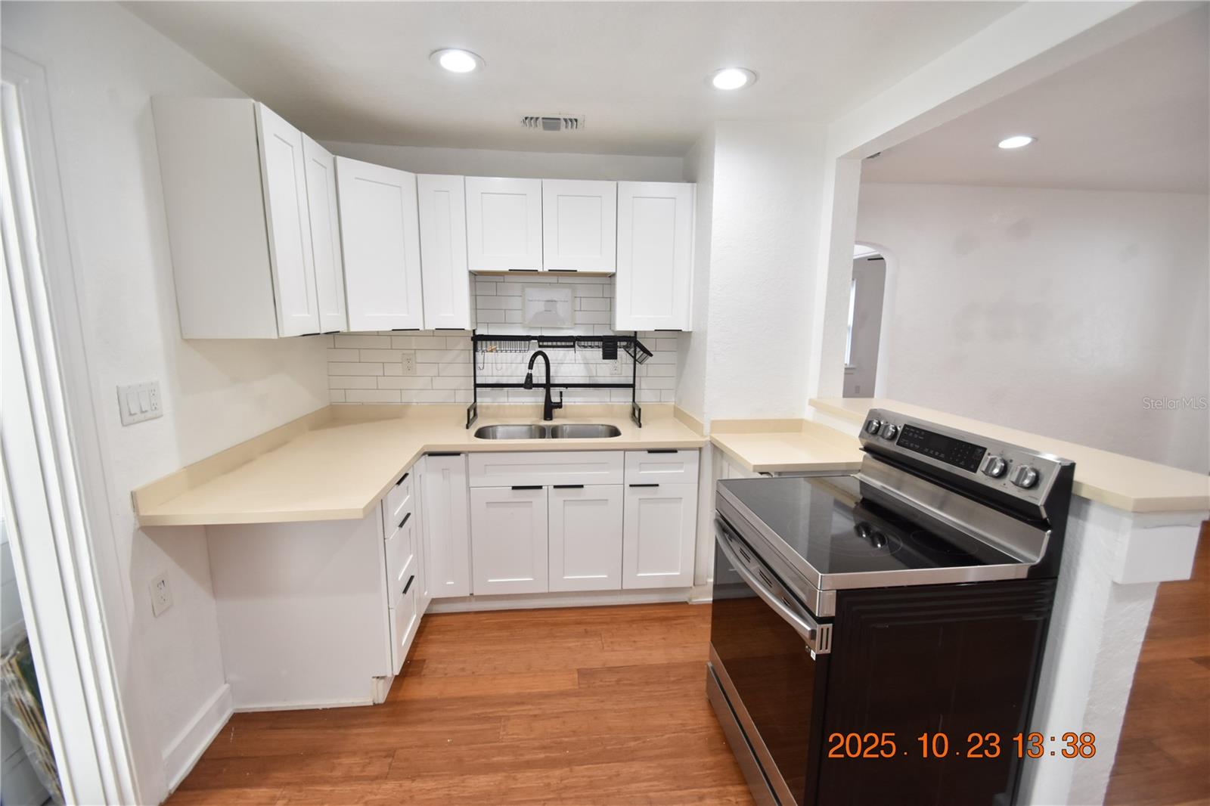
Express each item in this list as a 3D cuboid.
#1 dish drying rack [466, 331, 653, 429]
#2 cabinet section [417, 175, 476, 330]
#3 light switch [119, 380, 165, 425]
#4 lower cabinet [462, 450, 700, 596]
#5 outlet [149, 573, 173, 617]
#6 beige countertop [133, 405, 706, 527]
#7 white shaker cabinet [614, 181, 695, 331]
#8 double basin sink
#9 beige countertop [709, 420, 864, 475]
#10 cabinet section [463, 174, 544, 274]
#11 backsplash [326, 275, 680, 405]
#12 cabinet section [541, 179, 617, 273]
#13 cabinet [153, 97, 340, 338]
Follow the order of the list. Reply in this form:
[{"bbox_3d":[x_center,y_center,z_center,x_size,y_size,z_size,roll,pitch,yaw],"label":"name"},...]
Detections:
[{"bbox_3d":[-0.252,-0.143,2.834,1.020,0.529,0.250,0,10,-6],"label":"dish drying rack"},{"bbox_3d":[-0.828,-0.778,2.709,0.228,0.758,0.311,0,10,-5],"label":"cabinet section"},{"bbox_3d":[-1.417,-0.002,1.541,0.010,0.115,0.163,-1,10,-6],"label":"light switch"},{"bbox_3d":[-0.135,0.584,2.858,1.177,0.844,0.596,0,10,-6],"label":"lower cabinet"},{"bbox_3d":[-1.425,0.615,1.626,0.010,0.122,0.076,0,10,-6],"label":"outlet"},{"bbox_3d":[-0.493,0.189,2.331,2.024,0.111,1.411,0,10,-6],"label":"beige countertop"},{"bbox_3d":[0.244,-0.782,2.800,0.411,0.755,0.313,0,10,-6],"label":"white shaker cabinet"},{"bbox_3d":[-0.299,0.246,2.699,0.776,0.190,0.350,0,10,-6],"label":"double basin sink"},{"bbox_3d":[0.859,0.186,2.432,0.534,0.110,0.574,0,10,-6],"label":"beige countertop"},{"bbox_3d":[-0.523,-0.930,2.712,0.382,0.454,0.311,0,10,-5],"label":"cabinet section"},{"bbox_3d":[-0.564,-0.365,2.937,2.024,0.768,0.015,0,10,-6],"label":"backsplash"},{"bbox_3d":[-0.142,-0.933,2.748,0.384,0.454,0.311,0,10,-5],"label":"cabinet section"},{"bbox_3d":[-1.312,-0.647,1.945,0.325,0.755,0.550,0,10,-6],"label":"cabinet"}]

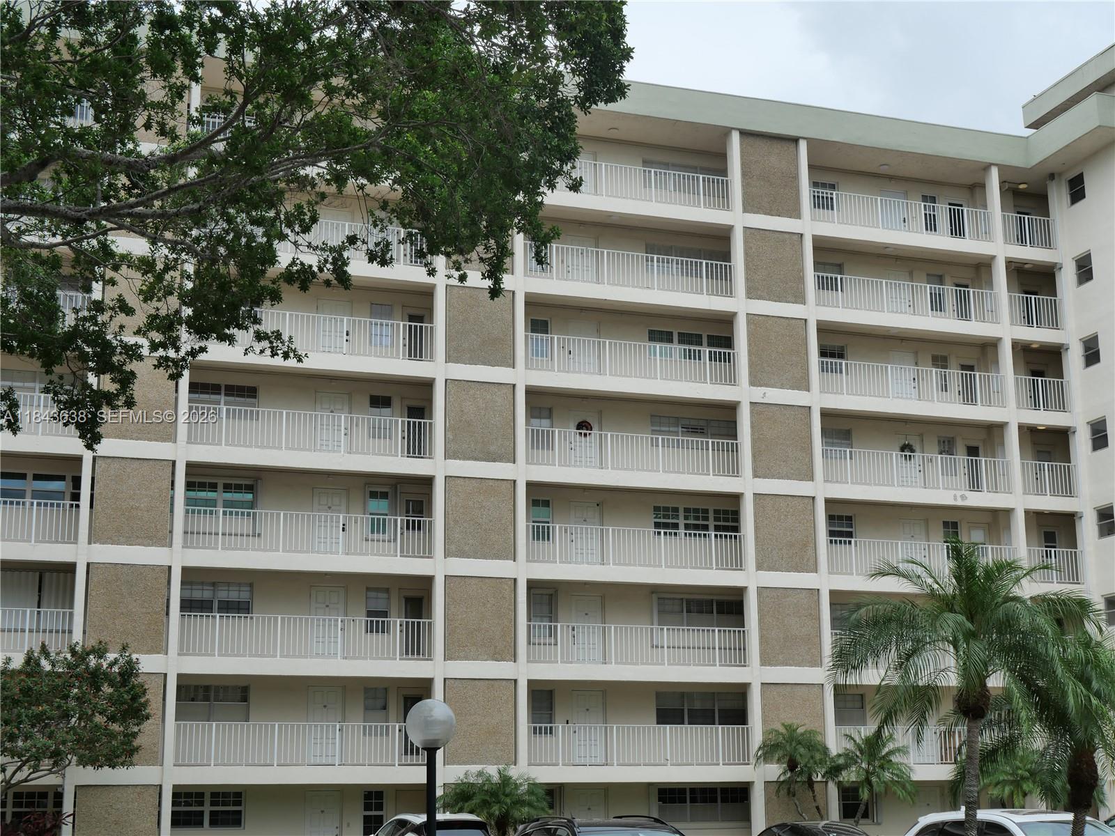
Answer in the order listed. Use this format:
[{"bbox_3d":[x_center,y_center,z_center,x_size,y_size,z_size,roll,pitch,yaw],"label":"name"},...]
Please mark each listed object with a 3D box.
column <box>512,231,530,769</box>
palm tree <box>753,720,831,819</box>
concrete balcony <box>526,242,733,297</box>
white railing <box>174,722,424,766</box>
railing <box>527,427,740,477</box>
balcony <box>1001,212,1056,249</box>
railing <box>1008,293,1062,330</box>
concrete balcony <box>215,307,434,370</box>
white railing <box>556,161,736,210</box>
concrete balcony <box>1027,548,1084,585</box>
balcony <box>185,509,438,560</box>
[{"bbox_3d":[-0.992,1.278,43.430,0.251,20.678,0.331,4,-14,-19],"label":"column"},{"bbox_3d":[6.190,9.724,42.106,1.857,3.472,1.857,-1,-13,0],"label":"palm tree"},{"bbox_3d":[2.136,-4.213,46.198,6.501,1.068,0.120,4,-14,-19],"label":"concrete balcony"},{"bbox_3d":[-6.275,8.179,40.241,6.492,1.068,0.120,4,-14,-19],"label":"white railing"},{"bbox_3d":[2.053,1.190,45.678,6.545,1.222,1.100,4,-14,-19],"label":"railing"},{"bbox_3d":[14.907,-5.872,50.865,1.977,1.054,0.080,4,-14,-19],"label":"balcony"},{"bbox_3d":[14.826,-3.162,51.056,2.039,1.121,1.250,4,-14,-19],"label":"railing"},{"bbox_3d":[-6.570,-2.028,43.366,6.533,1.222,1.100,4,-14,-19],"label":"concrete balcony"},{"bbox_3d":[2.108,-6.770,46.445,6.434,1.054,0.080,4,-14,-19],"label":"white railing"},{"bbox_3d":[15.131,4.518,49.023,1.893,1.047,0.120,4,-14,-19],"label":"concrete balcony"},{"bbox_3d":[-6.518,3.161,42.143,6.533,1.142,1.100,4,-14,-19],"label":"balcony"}]

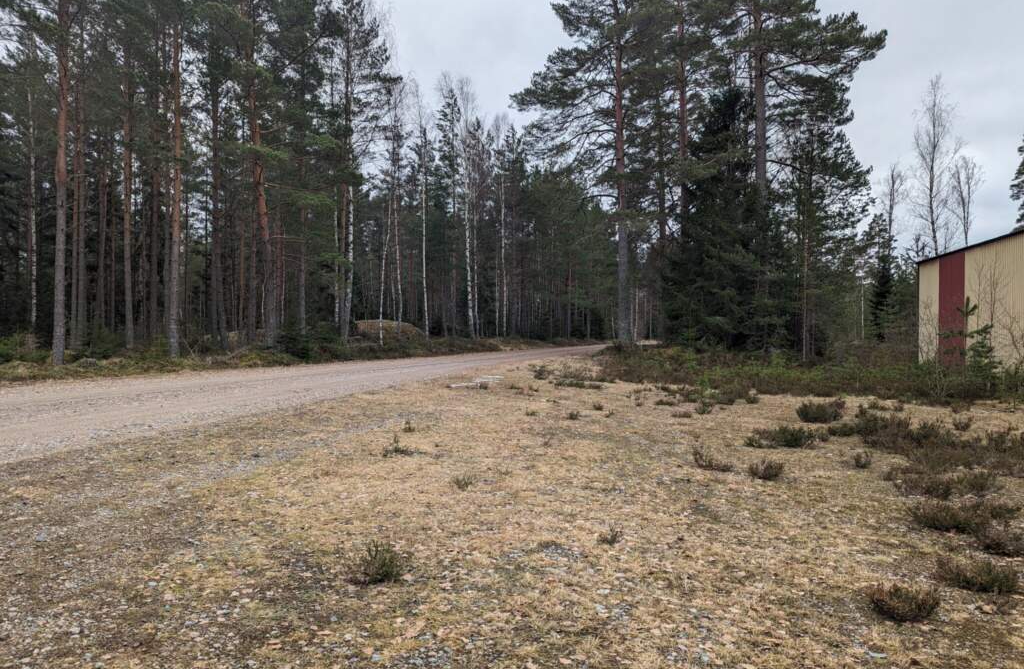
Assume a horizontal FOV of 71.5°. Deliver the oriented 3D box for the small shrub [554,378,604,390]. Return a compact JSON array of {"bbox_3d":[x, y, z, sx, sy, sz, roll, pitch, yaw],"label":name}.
[{"bbox_3d":[1.774,1.265,18.683,1.274,0.286,0.776,0,0,0],"label":"small shrub"}]

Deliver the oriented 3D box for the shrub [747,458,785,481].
[{"bbox_3d":[2.576,1.354,7.226,0.375,0.221,0.304,0,0,0],"label":"shrub"}]

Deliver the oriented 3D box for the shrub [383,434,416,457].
[{"bbox_3d":[-1.358,1.322,8.580,0.398,0.271,0.304,0,0,0],"label":"shrub"}]

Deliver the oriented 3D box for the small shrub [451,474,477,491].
[{"bbox_3d":[-0.462,1.393,6.770,0.240,0.147,0.220,0,0,0],"label":"small shrub"}]

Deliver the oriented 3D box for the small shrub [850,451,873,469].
[{"bbox_3d":[3.839,1.371,7.810,0.234,0.182,0.215,0,0,0],"label":"small shrub"}]

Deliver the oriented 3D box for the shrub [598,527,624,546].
[{"bbox_3d":[0.706,1.420,5.043,0.179,0.110,0.155,0,0,0],"label":"shrub"}]

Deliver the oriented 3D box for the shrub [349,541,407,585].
[{"bbox_3d":[-0.817,1.365,4.318,0.342,0.228,0.292,0,0,0],"label":"shrub"}]

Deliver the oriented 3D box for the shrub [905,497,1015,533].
[{"bbox_3d":[3.470,1.390,5.520,0.750,0.200,0.520,0,1,10],"label":"shrub"}]

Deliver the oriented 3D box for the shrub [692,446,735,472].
[{"bbox_3d":[2.167,1.324,7.647,0.438,0.277,0.289,0,0,0],"label":"shrub"}]

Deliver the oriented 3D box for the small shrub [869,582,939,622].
[{"bbox_3d":[2.100,1.399,3.804,0.374,0.164,0.317,0,0,0],"label":"small shrub"}]

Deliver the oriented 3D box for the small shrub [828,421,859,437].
[{"bbox_3d":[4.766,1.347,10.222,0.418,0.205,0.299,0,0,0],"label":"small shrub"}]

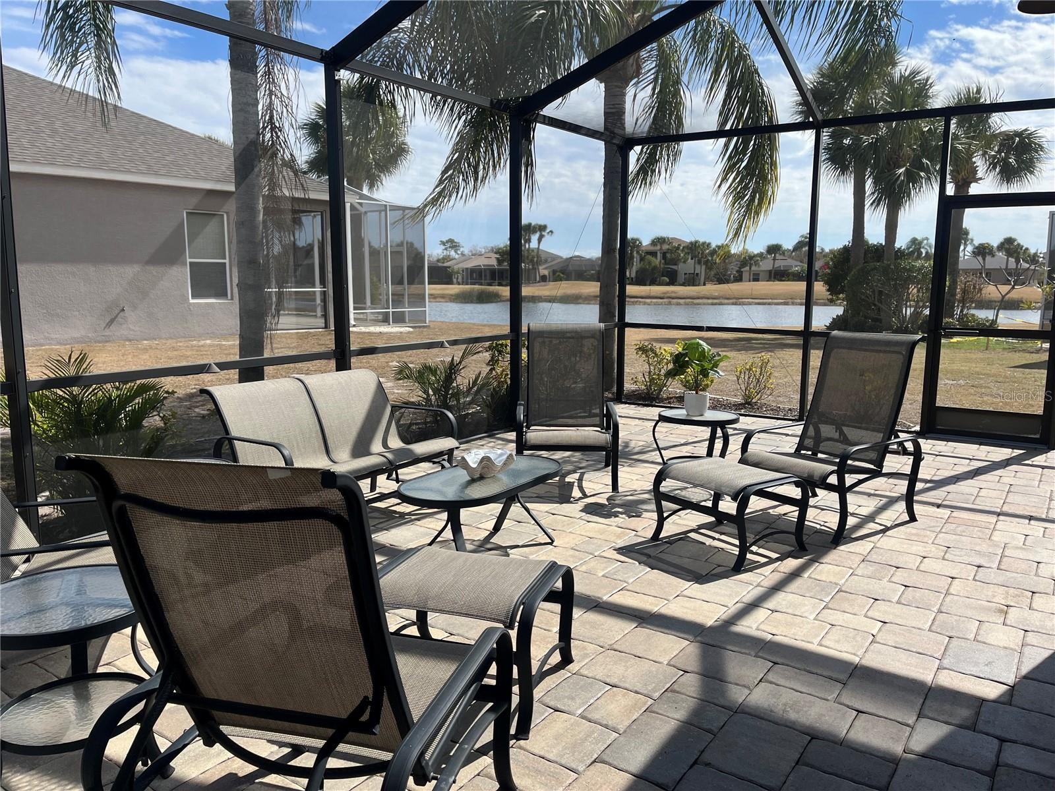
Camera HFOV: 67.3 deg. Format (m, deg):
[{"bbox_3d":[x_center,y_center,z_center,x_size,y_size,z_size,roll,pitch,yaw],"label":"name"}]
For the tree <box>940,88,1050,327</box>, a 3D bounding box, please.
[{"bbox_3d":[16.324,-6.736,28.010,3.300,8.155,3.300,5,10,29],"label":"tree"}]

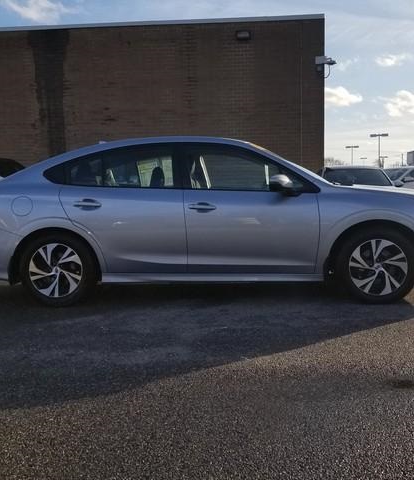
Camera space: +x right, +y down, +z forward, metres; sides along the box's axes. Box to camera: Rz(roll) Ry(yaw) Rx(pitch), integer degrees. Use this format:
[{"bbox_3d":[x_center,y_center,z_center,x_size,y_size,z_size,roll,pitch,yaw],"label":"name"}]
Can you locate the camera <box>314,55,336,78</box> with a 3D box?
[{"bbox_3d":[3.200,-4.650,12.900,0.550,0.550,0.350,-1,5,5],"label":"camera"}]

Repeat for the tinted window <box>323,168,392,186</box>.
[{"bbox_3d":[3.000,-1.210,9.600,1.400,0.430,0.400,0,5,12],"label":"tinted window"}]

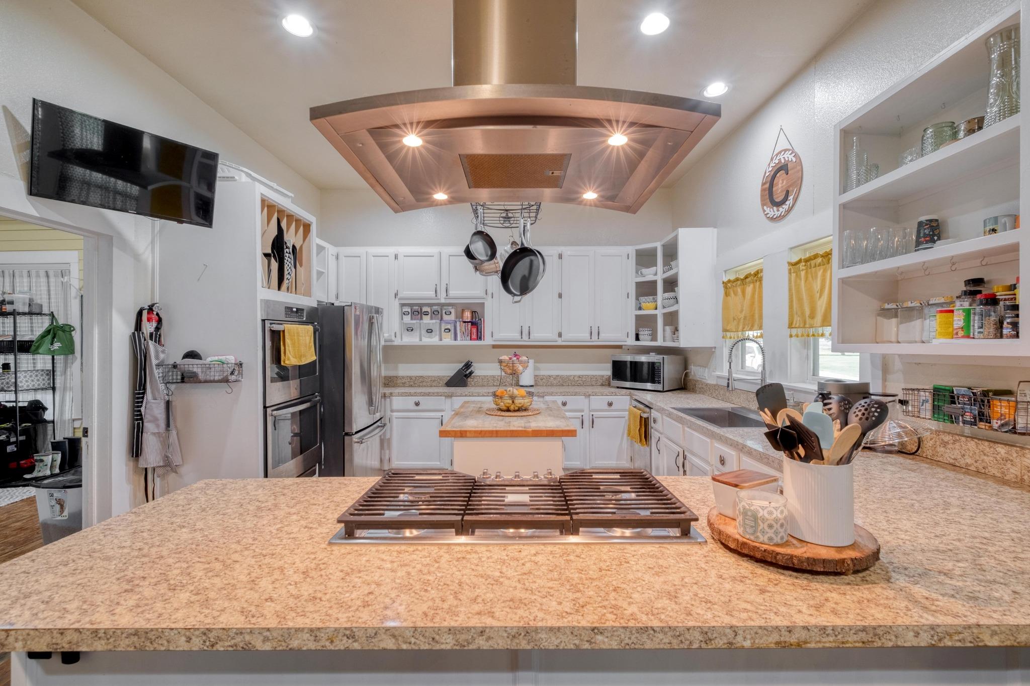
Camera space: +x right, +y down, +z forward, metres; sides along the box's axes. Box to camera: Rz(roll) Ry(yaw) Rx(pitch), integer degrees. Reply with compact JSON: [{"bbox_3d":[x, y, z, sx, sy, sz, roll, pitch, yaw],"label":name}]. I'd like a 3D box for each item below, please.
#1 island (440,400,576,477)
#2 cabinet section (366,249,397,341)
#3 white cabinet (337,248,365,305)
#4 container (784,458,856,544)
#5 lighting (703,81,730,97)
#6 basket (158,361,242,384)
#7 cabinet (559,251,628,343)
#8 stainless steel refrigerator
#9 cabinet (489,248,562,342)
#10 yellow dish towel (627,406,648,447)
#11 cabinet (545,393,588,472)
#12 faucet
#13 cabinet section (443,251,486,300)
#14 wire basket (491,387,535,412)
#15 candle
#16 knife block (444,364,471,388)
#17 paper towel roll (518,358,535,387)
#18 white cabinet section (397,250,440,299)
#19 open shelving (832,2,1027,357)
[{"bbox_3d":[-0.035,0.943,2.985,0.765,0.914,1.160,0,0,0],"label":"island"},{"bbox_3d":[-1.397,-0.500,4.640,0.315,0.958,0.320,0,0,0],"label":"cabinet section"},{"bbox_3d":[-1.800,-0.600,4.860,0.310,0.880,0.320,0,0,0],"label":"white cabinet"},{"bbox_3d":[0.708,0.355,1.007,0.140,0.178,0.140,0,0,0],"label":"container"},{"bbox_3d":[1.341,-1.690,2.860,0.180,0.030,0.180,0,0,0],"label":"lighting"},{"bbox_3d":[-1.845,0.172,2.515,0.420,0.120,0.130,0,0,0],"label":"basket"},{"bbox_3d":[0.866,-0.515,4.860,0.760,1.050,0.320,0,0,0],"label":"cabinet"},{"bbox_3d":[-1.710,0.520,3.965,0.890,1.760,0.840,0,0,0],"label":"stainless steel refrigerator"},{"bbox_3d":[0.113,-0.500,4.610,0.755,0.985,0.340,0,0,0],"label":"cabinet"},{"bbox_3d":[1.075,0.730,3.800,0.065,0.300,0.410,0,0,0],"label":"yellow dish towel"},{"bbox_3d":[0.535,0.935,4.680,0.440,0.820,0.590,0,0,0],"label":"cabinet"},{"bbox_3d":[1.565,0.222,2.890,0.280,0.530,0.080,0,0,0],"label":"faucet"},{"bbox_3d":[-0.525,-0.712,4.640,0.445,0.508,0.320,0,0,0],"label":"cabinet section"},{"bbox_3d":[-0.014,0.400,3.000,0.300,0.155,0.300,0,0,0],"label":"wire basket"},{"bbox_3d":[0.587,0.413,1.021,0.105,0.087,0.105,0,0,-33],"label":"candle"},{"bbox_3d":[-0.603,0.350,4.670,0.300,0.275,0.115,0,0,0],"label":"knife block"},{"bbox_3d":[0.128,0.338,4.760,0.155,0.300,0.155,0,0,0],"label":"paper towel roll"},{"bbox_3d":[-1.006,-0.712,4.640,0.450,0.508,0.320,0,0,0],"label":"white cabinet section"},{"bbox_3d":[1.615,-0.482,1.600,0.320,1.050,0.770,0,0,0],"label":"open shelving"}]

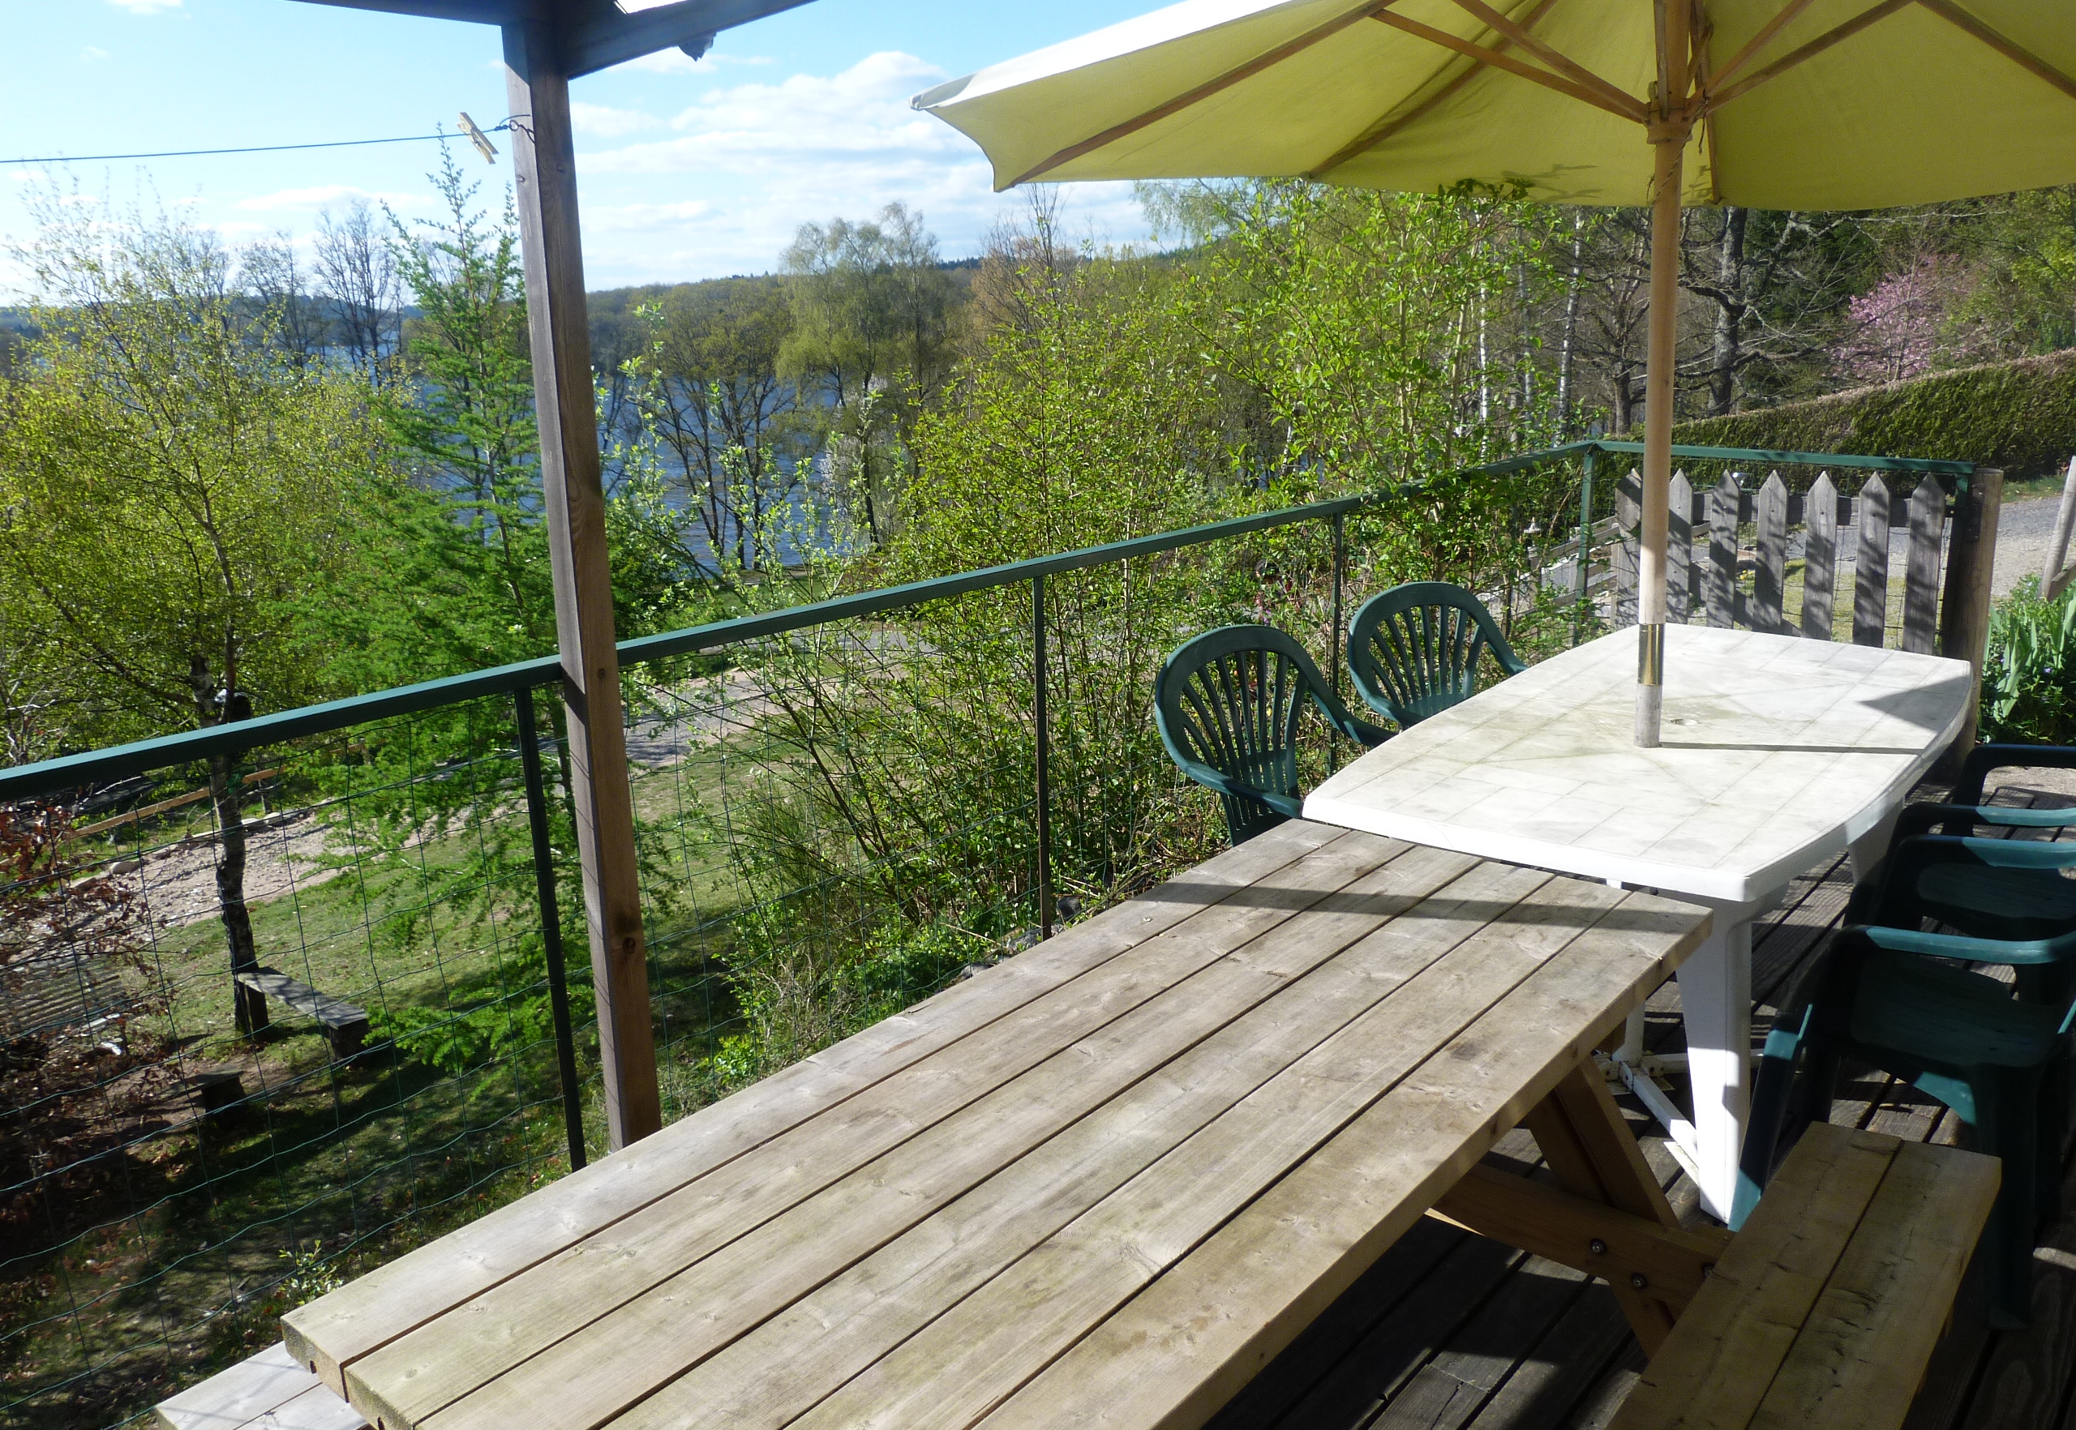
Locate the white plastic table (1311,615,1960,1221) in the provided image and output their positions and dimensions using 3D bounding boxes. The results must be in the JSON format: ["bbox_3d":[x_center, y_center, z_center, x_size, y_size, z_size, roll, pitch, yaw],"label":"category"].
[{"bbox_3d":[1.493,0.347,3.497,0.973,0.720,2.081,10,18,38],"label":"white plastic table"}]

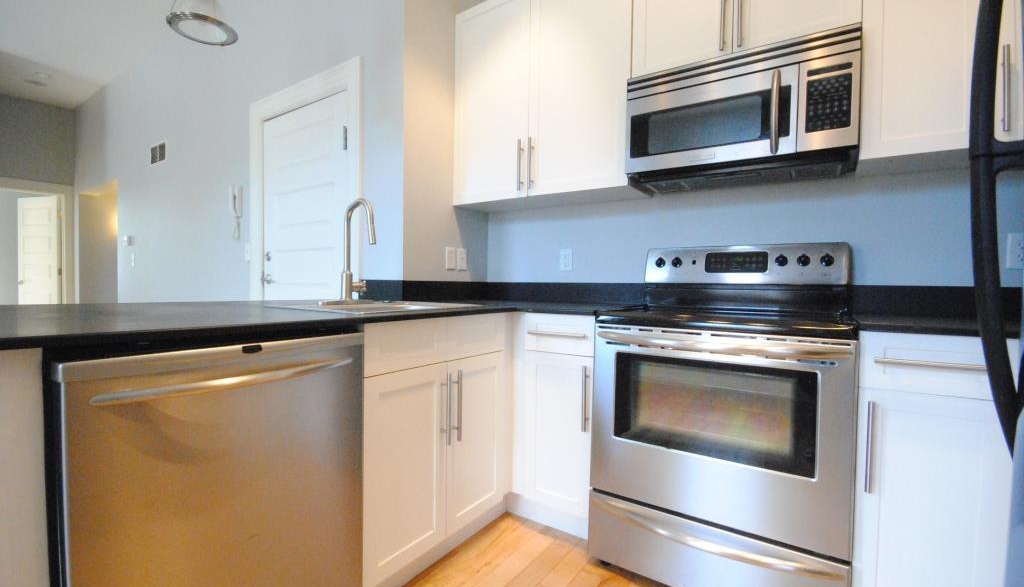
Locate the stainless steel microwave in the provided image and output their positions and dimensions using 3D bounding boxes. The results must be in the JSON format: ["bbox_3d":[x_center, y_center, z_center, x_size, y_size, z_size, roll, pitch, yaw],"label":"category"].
[{"bbox_3d":[0.898,-0.672,1.729,0.760,0.417,0.415,1,1,33],"label":"stainless steel microwave"}]

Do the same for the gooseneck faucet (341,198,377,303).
[{"bbox_3d":[-0.603,-0.170,1.752,0.215,0.431,0.110,1,1,33],"label":"gooseneck faucet"}]

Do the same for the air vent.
[{"bbox_3d":[-3.183,-1.256,3.832,0.385,0.190,0.020,1,1,33],"label":"air vent"}]

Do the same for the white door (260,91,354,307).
[{"bbox_3d":[-1.268,-0.096,2.609,0.915,2.060,0.045,1,1,33],"label":"white door"}]

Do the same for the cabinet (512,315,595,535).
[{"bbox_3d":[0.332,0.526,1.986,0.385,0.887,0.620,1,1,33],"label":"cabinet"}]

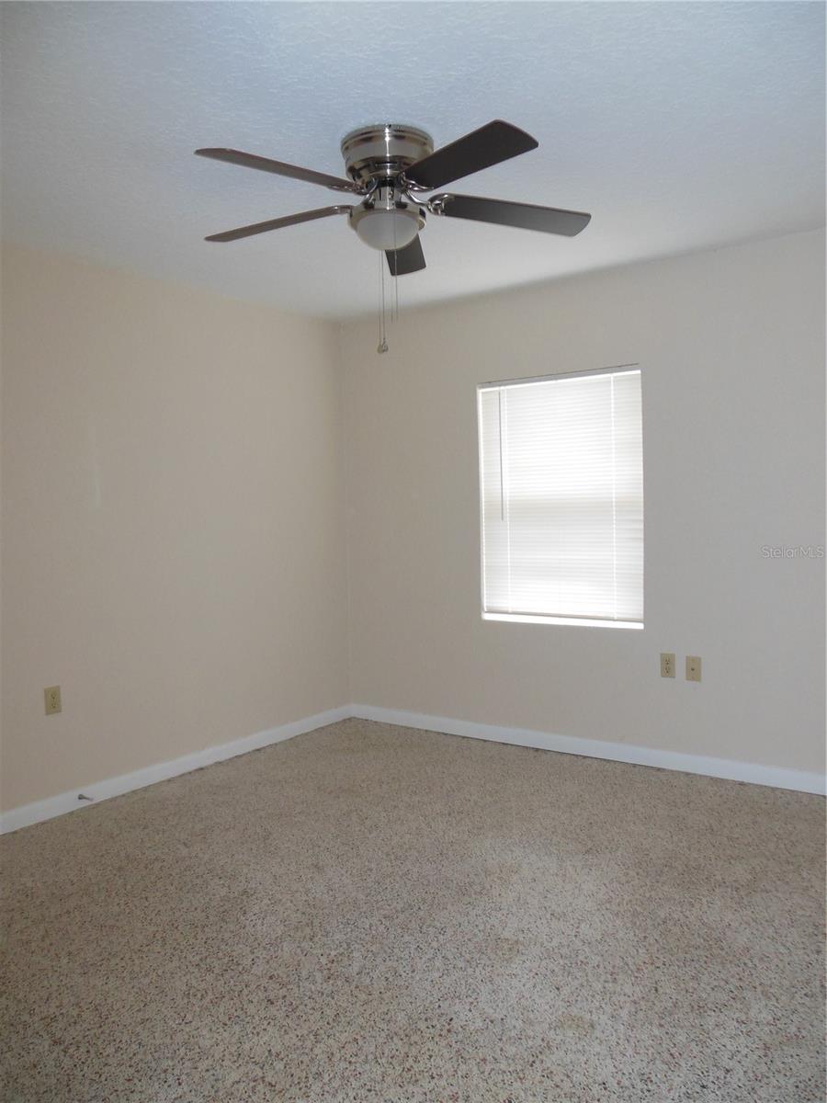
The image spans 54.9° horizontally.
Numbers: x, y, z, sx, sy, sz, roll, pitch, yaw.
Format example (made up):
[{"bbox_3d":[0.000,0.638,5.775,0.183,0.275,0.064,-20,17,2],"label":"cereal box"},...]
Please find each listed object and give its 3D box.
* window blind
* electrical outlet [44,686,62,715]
[{"bbox_3d":[0.751,-0.264,4.132,0.910,1.285,0.080,1,4,36],"label":"window blind"},{"bbox_3d":[-1.543,0.640,3.416,0.010,0.115,0.071,1,4,36],"label":"electrical outlet"}]

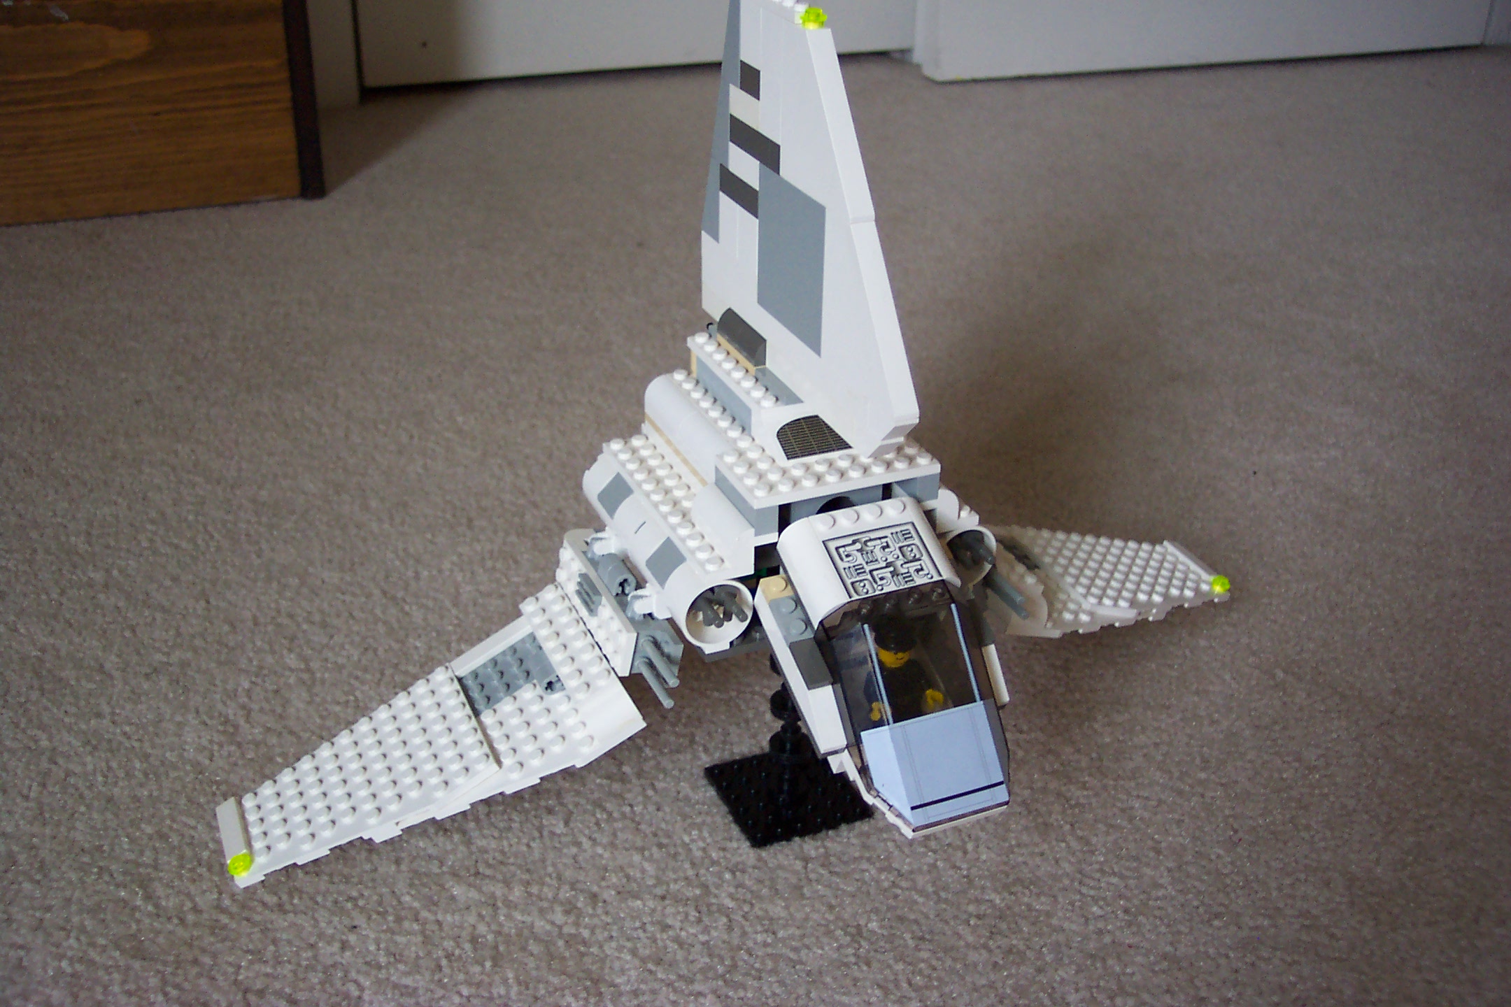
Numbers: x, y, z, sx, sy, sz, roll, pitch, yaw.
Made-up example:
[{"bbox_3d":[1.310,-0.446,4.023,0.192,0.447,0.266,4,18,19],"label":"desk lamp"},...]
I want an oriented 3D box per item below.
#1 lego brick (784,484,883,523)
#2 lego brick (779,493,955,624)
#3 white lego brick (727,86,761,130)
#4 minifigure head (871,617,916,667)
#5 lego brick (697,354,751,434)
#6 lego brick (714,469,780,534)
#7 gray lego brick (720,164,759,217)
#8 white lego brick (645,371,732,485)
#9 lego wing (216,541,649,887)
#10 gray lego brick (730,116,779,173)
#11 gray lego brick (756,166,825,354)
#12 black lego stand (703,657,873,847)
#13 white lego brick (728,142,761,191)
[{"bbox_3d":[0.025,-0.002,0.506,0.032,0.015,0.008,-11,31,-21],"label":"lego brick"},{"bbox_3d":[0.036,0.016,0.484,0.049,0.012,0.032,-11,56,-21],"label":"lego brick"},{"bbox_3d":[0.000,-0.126,0.503,0.008,0.010,0.024,-11,31,-21],"label":"white lego brick"},{"bbox_3d":[0.042,0.042,0.485,0.012,0.012,0.012,5,42,-4],"label":"minifigure head"},{"bbox_3d":[-0.007,-0.037,0.534,0.008,0.010,0.048,-11,31,-21],"label":"lego brick"},{"bbox_3d":[-0.003,-0.001,0.496,0.008,0.010,0.032,-11,31,-21],"label":"lego brick"},{"bbox_3d":[-0.002,-0.103,0.522,0.008,0.010,0.032,-11,31,-21],"label":"gray lego brick"},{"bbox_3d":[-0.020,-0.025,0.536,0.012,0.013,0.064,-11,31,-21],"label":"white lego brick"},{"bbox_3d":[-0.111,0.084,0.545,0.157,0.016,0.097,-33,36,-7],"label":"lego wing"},{"bbox_3d":[0.003,-0.114,0.501,0.008,0.010,0.040,-11,31,-21],"label":"gray lego brick"},{"bbox_3d":[0.014,-0.076,0.495,0.008,0.048,0.048,-11,31,-21],"label":"gray lego brick"},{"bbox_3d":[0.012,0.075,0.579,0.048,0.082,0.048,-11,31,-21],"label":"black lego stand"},{"bbox_3d":[0.000,-0.109,0.514,0.008,0.010,0.024,-11,31,-21],"label":"white lego brick"}]

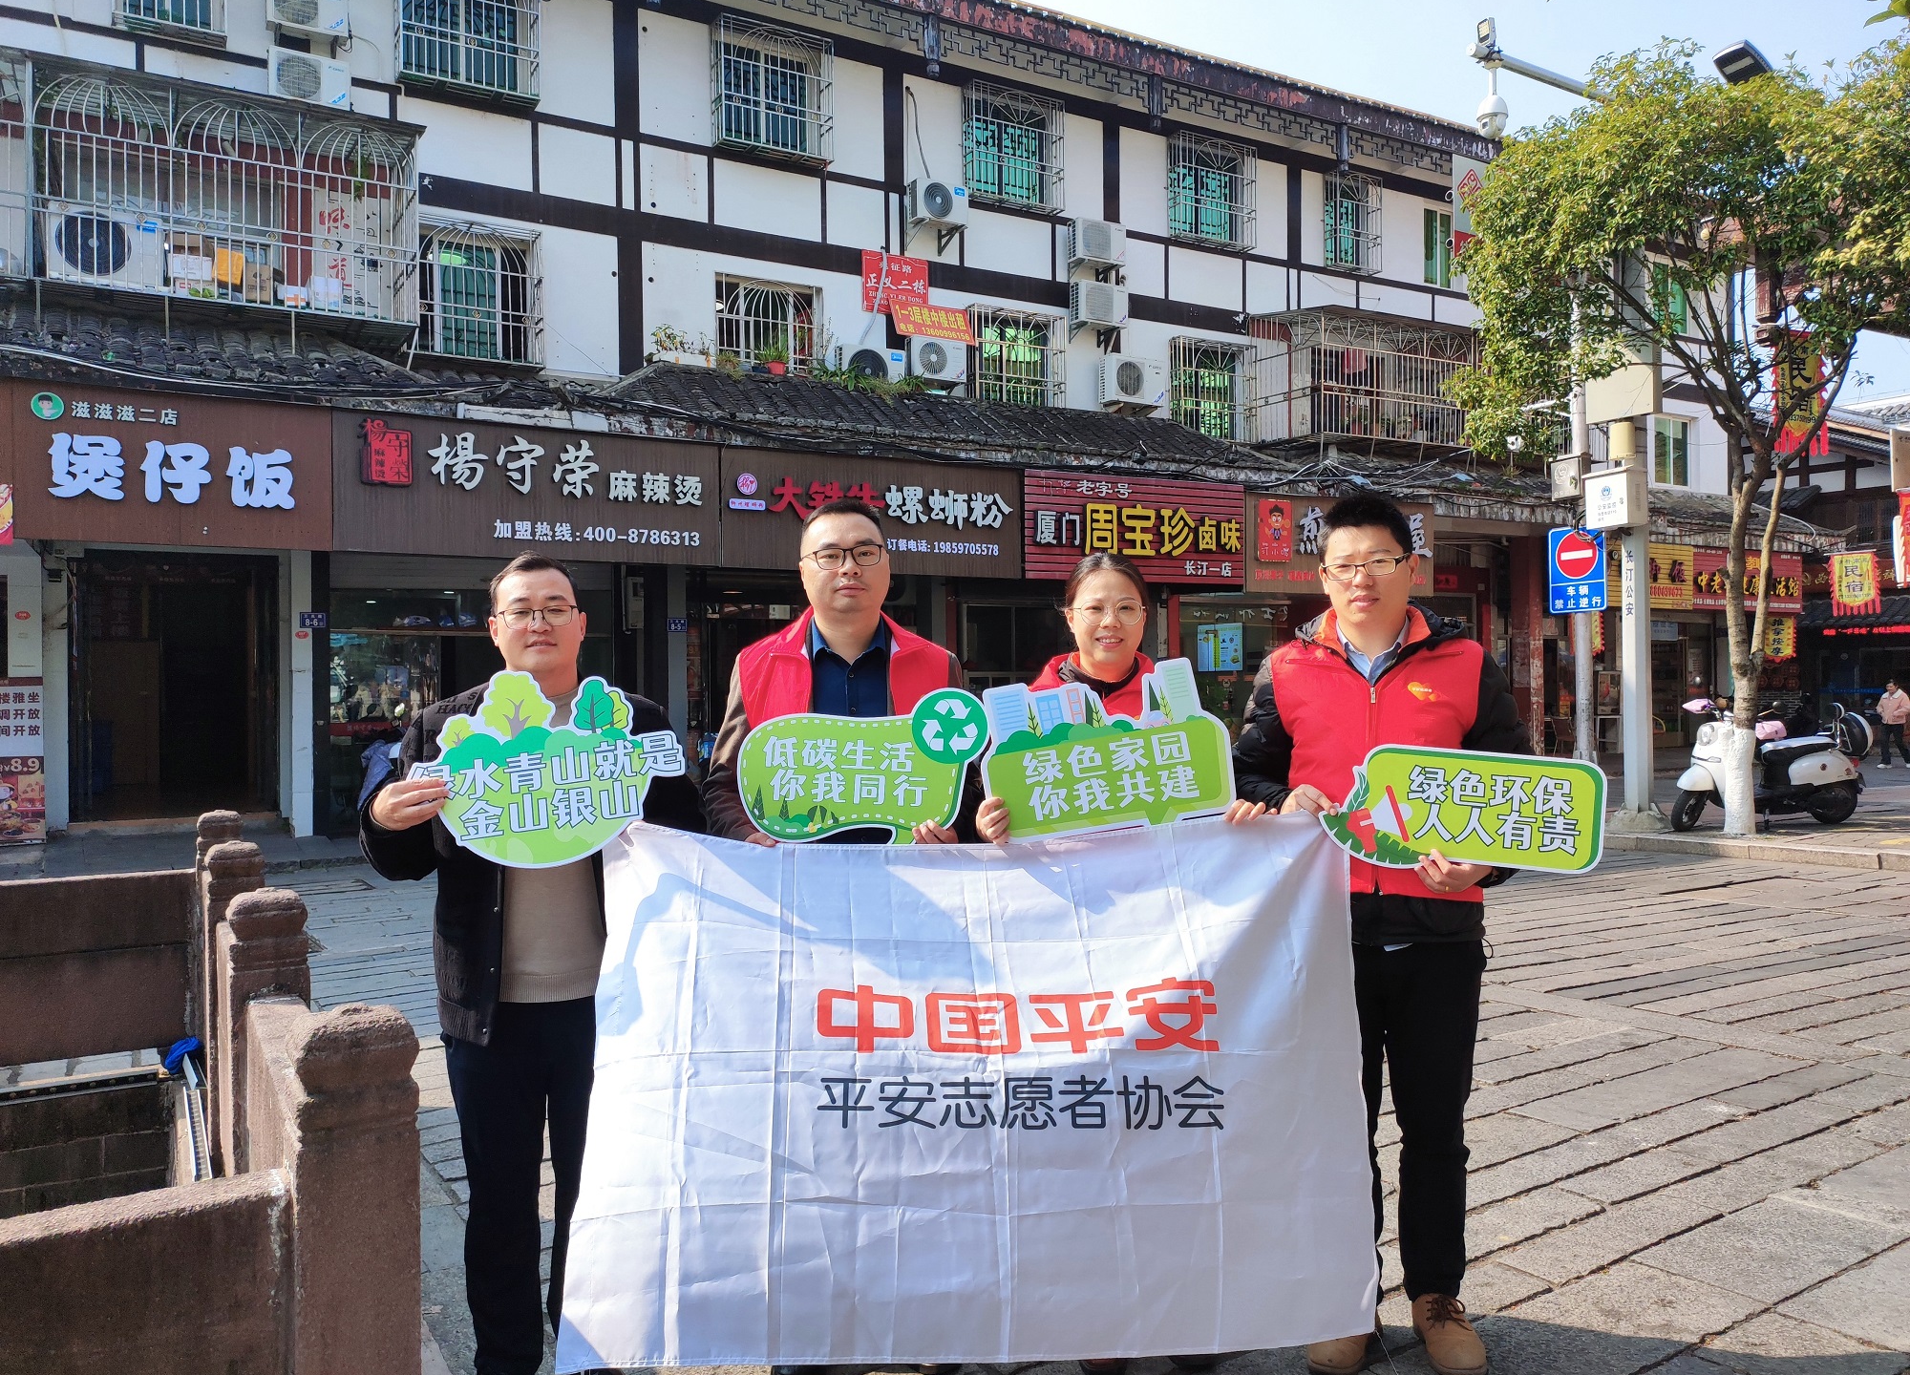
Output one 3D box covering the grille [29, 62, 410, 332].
[{"bbox_3d":[-6.781,-4.314,12.934,3.040,1.807,1.600,0,0,-30],"label":"grille"}]

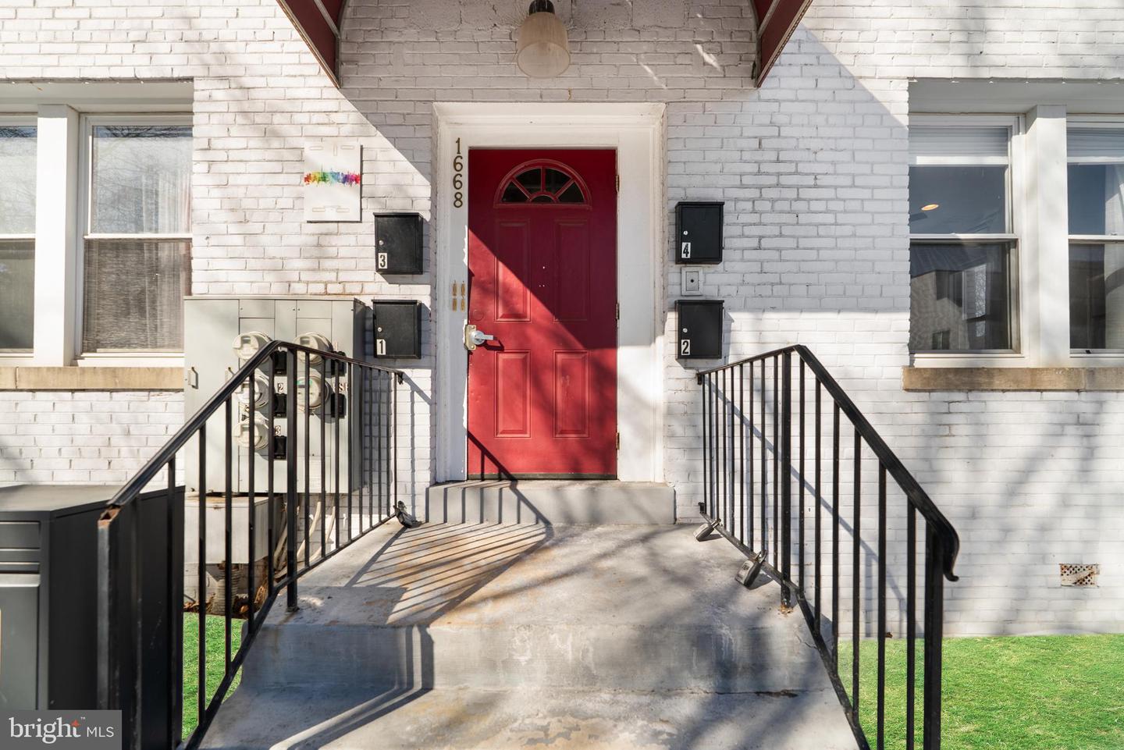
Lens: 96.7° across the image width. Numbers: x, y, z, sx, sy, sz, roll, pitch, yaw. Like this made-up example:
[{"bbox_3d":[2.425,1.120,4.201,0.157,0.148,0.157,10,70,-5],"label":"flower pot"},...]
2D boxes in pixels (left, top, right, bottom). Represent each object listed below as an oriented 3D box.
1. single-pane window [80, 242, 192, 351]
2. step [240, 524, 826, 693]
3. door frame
[{"bbox_3d":[-2.670,-0.507,3.200,0.780,0.720,0.050,0,-2,0],"label":"single-pane window"},{"bbox_3d":[-0.090,0.928,2.250,1.780,0.200,1.400,0,-2,0],"label":"step"},{"bbox_3d":[-0.070,-0.500,3.020,1.360,2.250,0.150,0,-2,0],"label":"door frame"}]

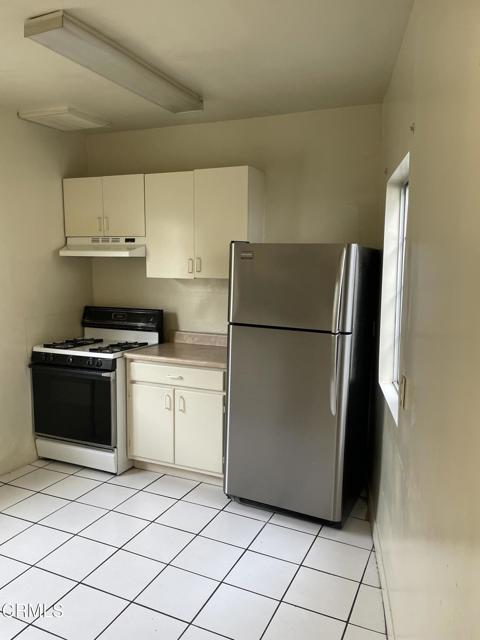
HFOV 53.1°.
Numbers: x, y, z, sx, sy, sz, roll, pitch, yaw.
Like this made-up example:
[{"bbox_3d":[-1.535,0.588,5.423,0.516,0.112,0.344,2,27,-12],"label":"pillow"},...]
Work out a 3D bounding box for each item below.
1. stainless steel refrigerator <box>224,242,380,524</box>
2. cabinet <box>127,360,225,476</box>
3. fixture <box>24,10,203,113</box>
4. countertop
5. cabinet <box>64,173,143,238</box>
[{"bbox_3d":[0.423,0.348,3.208,0.763,1.665,0.755,4,7,24],"label":"stainless steel refrigerator"},{"bbox_3d":[-0.319,0.682,3.622,0.810,0.818,0.630,4,7,24],"label":"cabinet"},{"bbox_3d":[-0.610,-1.376,2.679,0.227,0.073,1.197,4,7,26],"label":"fixture"},{"bbox_3d":[-0.305,0.260,3.561,0.810,0.040,0.650,4,7,24],"label":"countertop"},{"bbox_3d":[-1.012,-0.911,3.966,0.793,0.466,0.320,4,7,24],"label":"cabinet"}]

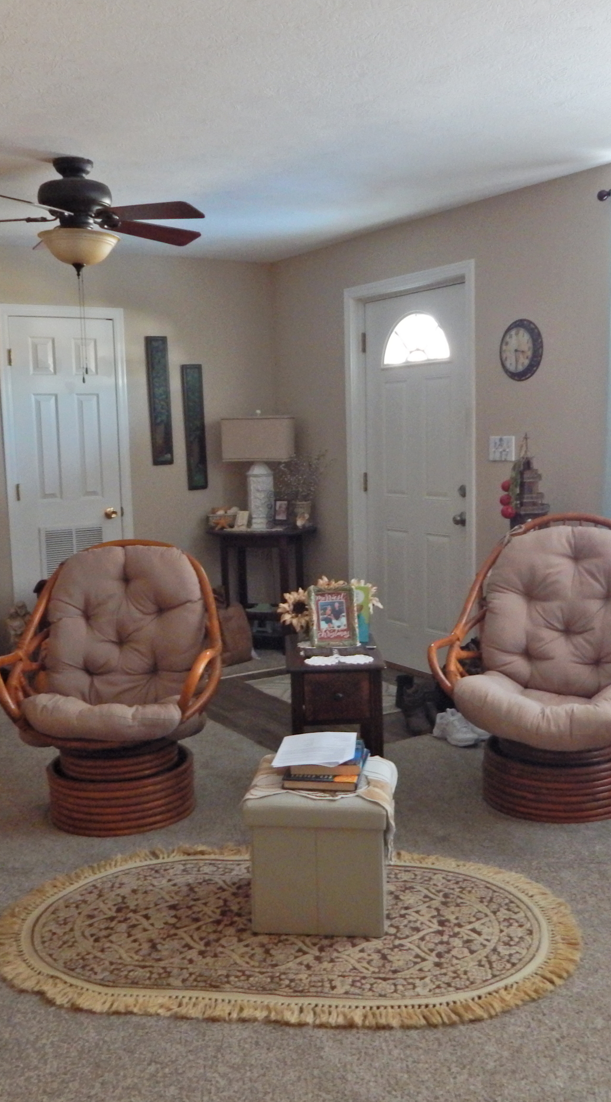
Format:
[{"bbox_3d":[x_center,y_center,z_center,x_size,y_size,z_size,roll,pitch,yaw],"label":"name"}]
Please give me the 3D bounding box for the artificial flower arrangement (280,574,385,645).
[{"bbox_3d":[0.092,0.215,3.470,0.390,0.250,0.250,-1,8,0],"label":"artificial flower arrangement"}]

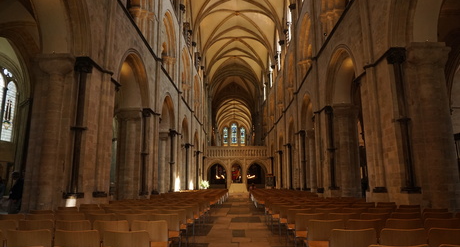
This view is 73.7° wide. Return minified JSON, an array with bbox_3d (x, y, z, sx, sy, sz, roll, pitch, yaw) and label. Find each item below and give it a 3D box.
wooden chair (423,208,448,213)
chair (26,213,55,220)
[{"bbox_3d":[3.973,2.080,6.039,0.500,0.800,0.530,-1,-11,1],"label":"wooden chair"},{"bbox_3d":[-3.249,2.023,5.426,0.500,0.800,0.530,-1,-11,1],"label":"chair"}]

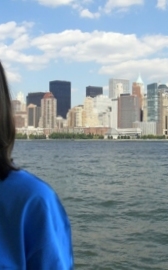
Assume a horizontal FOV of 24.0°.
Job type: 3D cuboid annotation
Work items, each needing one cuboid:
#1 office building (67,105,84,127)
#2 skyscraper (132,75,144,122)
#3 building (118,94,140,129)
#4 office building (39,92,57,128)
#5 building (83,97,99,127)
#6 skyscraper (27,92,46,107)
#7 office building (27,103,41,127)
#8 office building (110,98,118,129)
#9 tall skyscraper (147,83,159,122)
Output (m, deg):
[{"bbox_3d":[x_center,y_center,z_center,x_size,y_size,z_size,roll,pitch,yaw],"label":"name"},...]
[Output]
[{"bbox_3d":[-23.010,-35.050,1070.240,40.000,89.600,28.000,0,0,22],"label":"office building"},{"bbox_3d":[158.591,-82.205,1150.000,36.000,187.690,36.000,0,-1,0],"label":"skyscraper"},{"bbox_3d":[122.620,-49.700,1065.340,54.000,118.900,30.000,0,0,12],"label":"building"},{"bbox_3d":[-102.935,-55.042,1130.000,38.000,132.958,38.000,0,-1,20],"label":"office building"},{"bbox_3d":[22.850,-56.440,1290.380,40.000,135.200,32.000,0,0,22],"label":"building"},{"bbox_3d":[-157.136,-65.416,1350.000,56.000,158.160,54.000,0,-1,25],"label":"skyscraper"},{"bbox_3d":[-167.000,-47.770,1320.330,28.000,118.200,34.000,0,0,30],"label":"office building"},{"bbox_3d":[86.230,-45.540,1110.310,20.000,111.100,24.000,0,0,12],"label":"office building"},{"bbox_3d":[163.406,-56.490,940.000,29.000,132.009,28.000,0,-1,0],"label":"tall skyscraper"}]

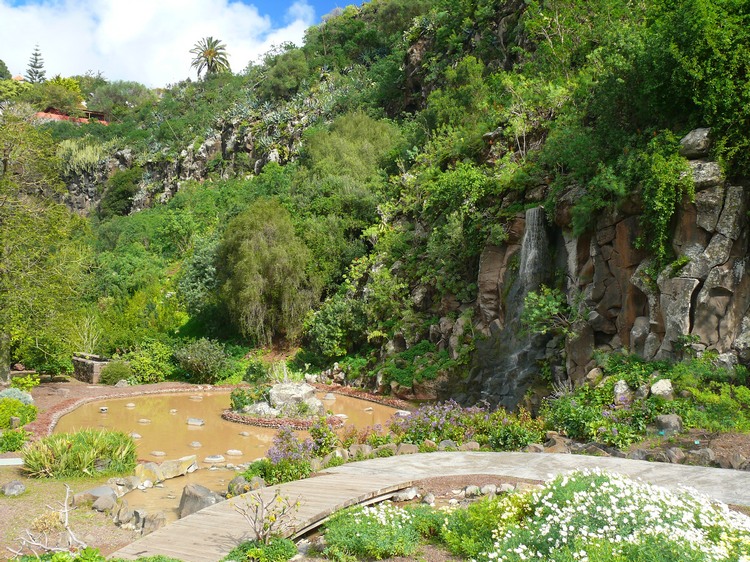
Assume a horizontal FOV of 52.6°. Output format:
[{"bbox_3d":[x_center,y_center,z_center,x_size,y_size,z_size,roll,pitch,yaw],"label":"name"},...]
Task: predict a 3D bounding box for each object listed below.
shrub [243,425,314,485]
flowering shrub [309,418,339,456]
[{"bbox_3d":[-1.560,2.760,12.250,1.150,0.880,0.950,0,2,0],"label":"shrub"},{"bbox_3d":[-0.890,2.740,13.100,0.550,0.720,0.520,0,2,0],"label":"flowering shrub"}]

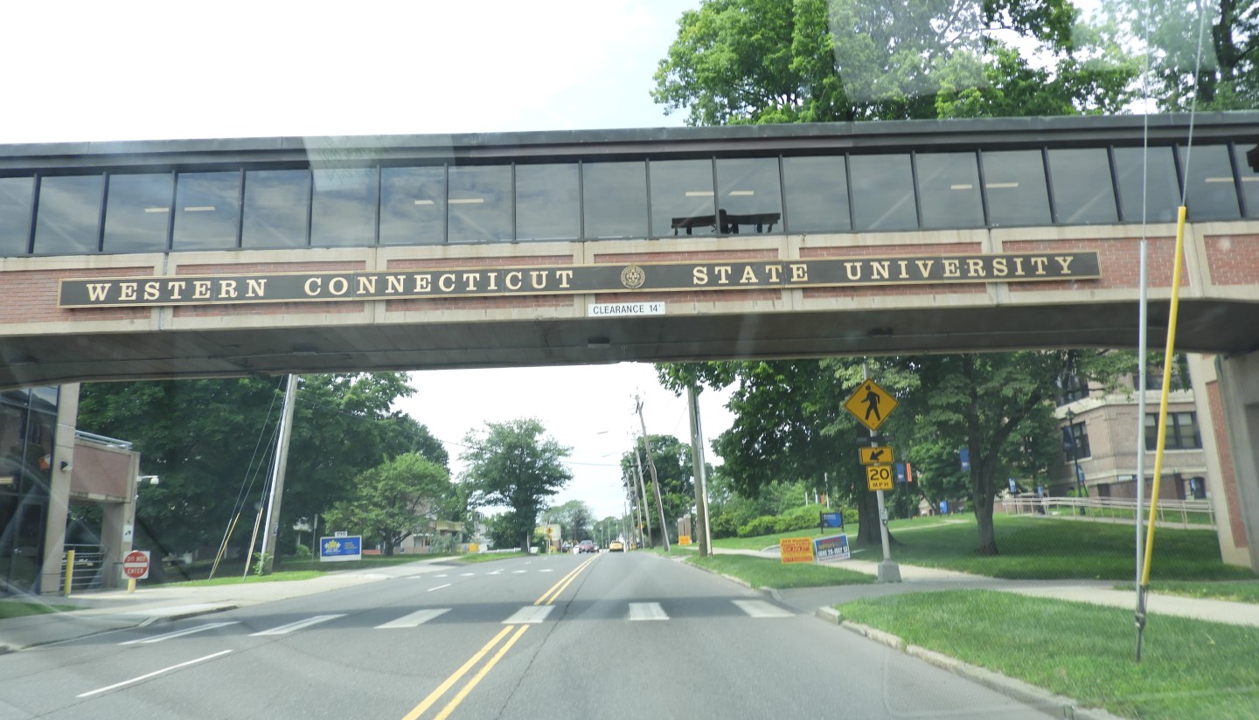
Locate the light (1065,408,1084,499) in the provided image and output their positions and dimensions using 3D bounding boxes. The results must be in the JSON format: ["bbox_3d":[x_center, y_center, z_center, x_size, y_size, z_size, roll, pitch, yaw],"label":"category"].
[{"bbox_3d":[21.696,4.908,42.521,0.500,5.200,0.500,-2,-12,-2],"label":"light"}]

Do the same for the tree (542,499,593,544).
[{"bbox_3d":[-11.308,30.007,158.982,9.000,9.800,8.500,-2,-12,-2],"label":"tree"}]

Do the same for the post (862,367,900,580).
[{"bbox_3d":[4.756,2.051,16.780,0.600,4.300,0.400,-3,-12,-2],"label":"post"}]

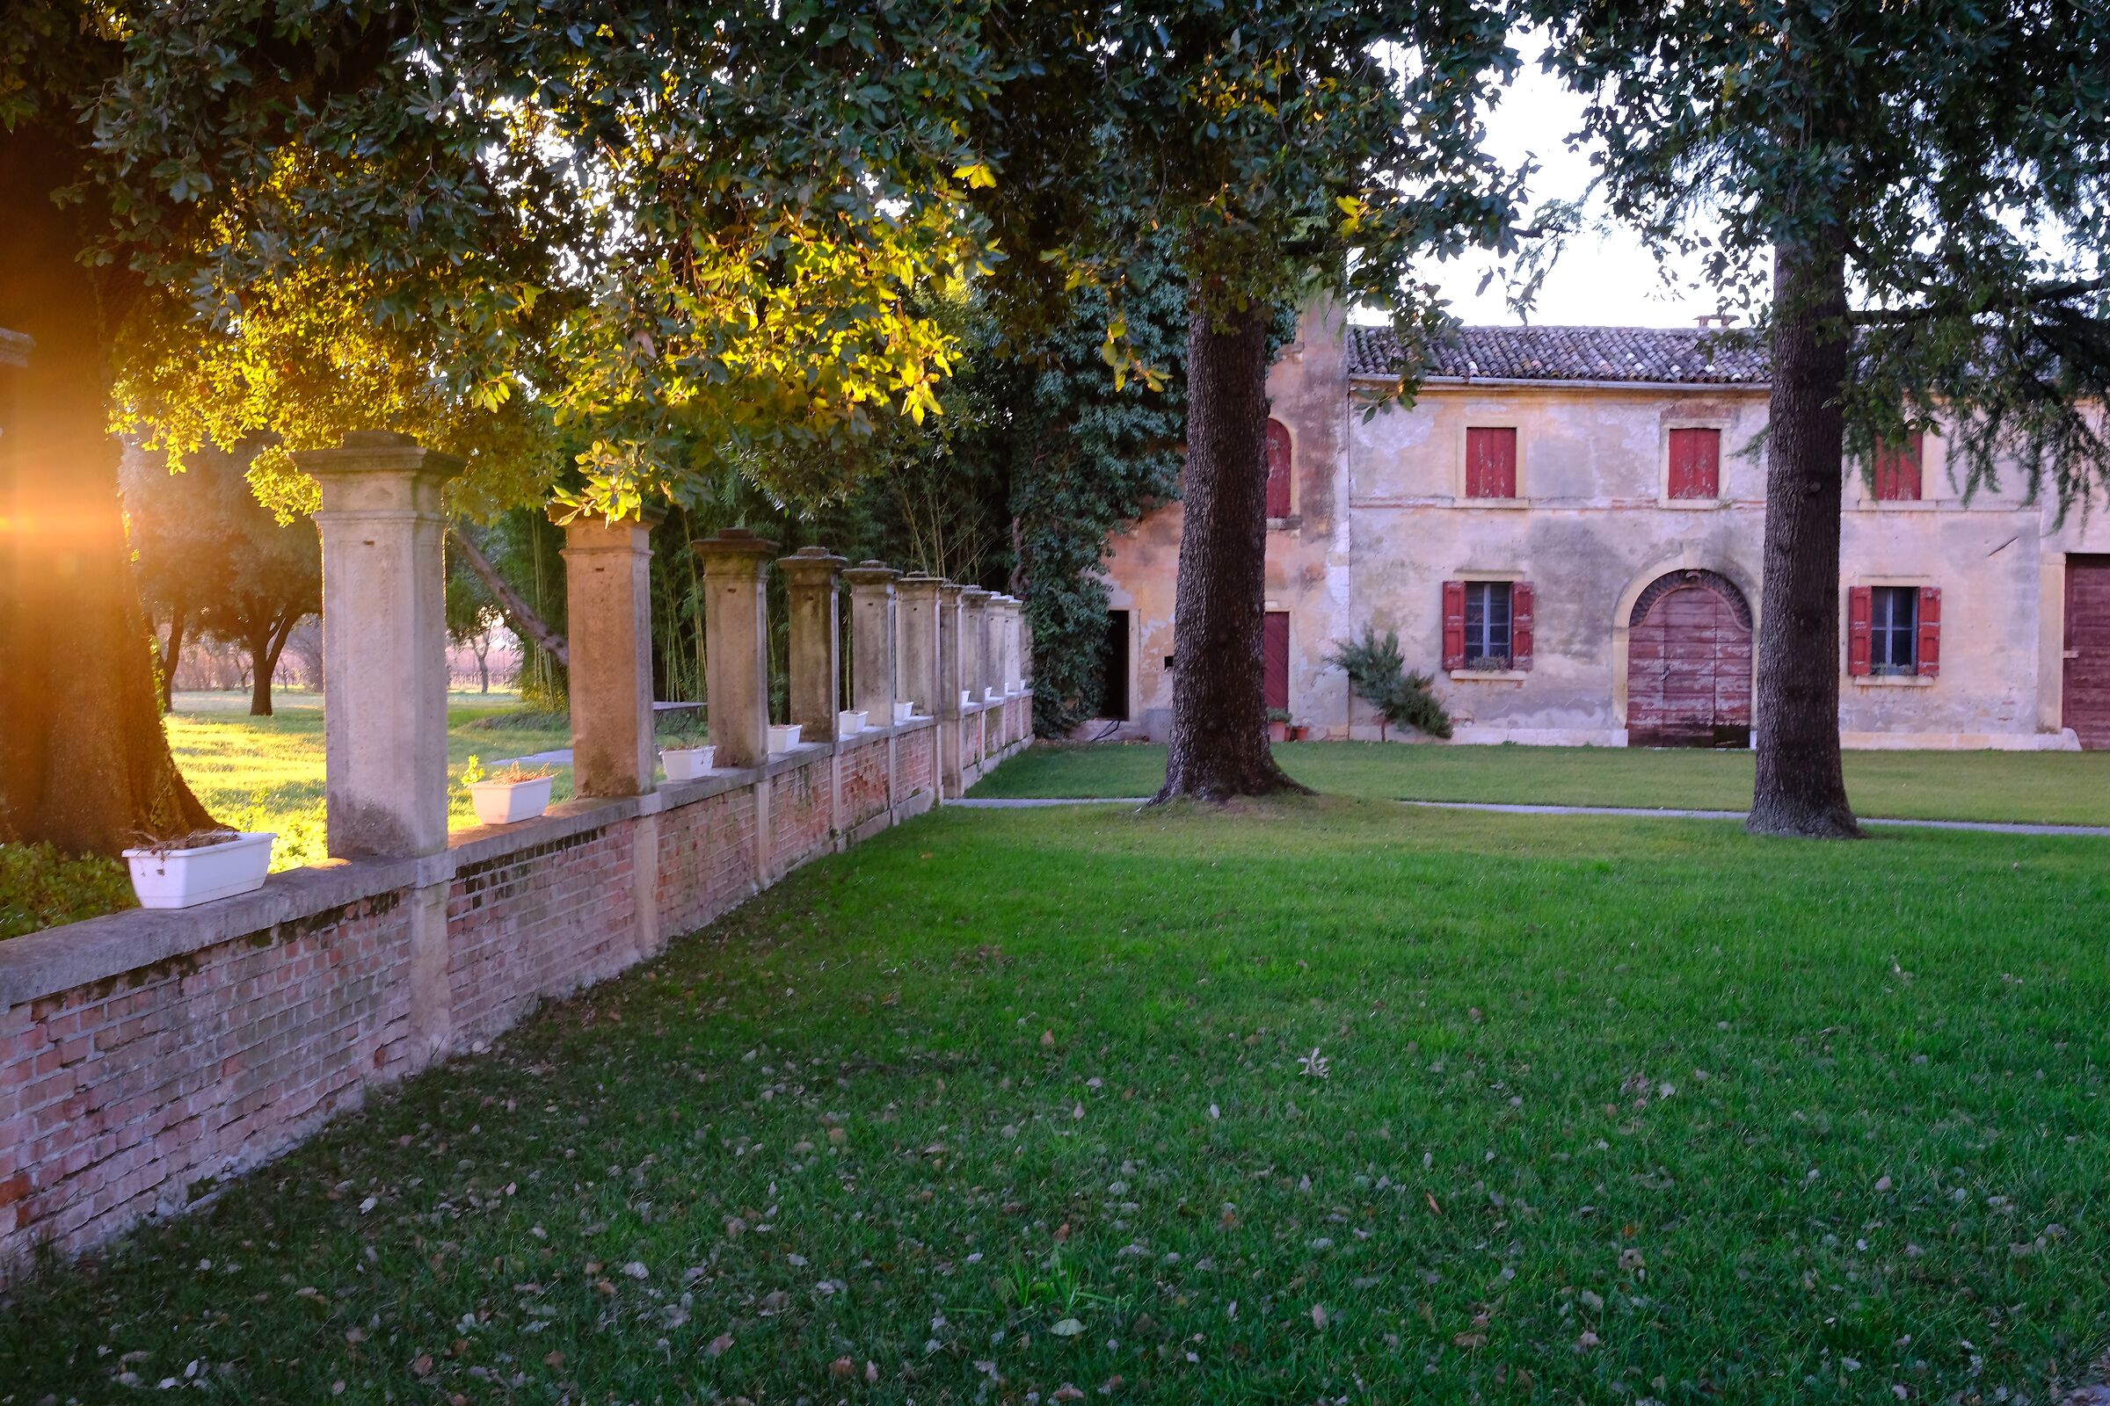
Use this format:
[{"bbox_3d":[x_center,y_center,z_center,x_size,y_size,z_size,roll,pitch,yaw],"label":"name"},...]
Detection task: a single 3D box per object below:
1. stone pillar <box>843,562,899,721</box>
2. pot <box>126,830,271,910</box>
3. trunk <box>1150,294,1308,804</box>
[{"bbox_3d":[-1.858,-0.604,21.151,0.520,1.710,0.520,0,2,4],"label":"stone pillar"},{"bbox_3d":[-2.866,0.563,6.898,0.215,0.190,0.600,0,2,4],"label":"pot"},{"bbox_3d":[1.815,-1.592,21.300,1.500,5.250,1.400,0,2,4],"label":"trunk"}]

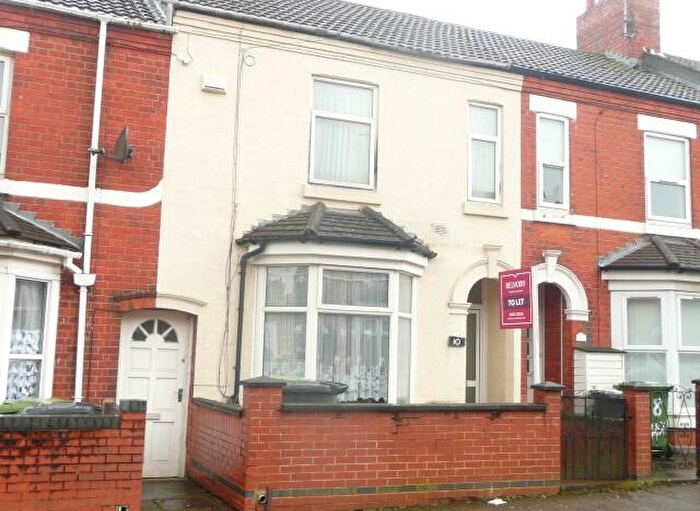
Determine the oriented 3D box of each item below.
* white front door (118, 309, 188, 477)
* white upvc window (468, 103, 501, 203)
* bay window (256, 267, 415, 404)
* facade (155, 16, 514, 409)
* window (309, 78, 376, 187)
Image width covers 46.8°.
[{"bbox_3d":[-2.385,1.677,9.813,0.880,2.000,0.080,5,-8,-22],"label":"white front door"},{"bbox_3d":[1.967,-1.493,11.869,0.568,1.453,0.090,5,-8,-22],"label":"white upvc window"},{"bbox_3d":[-0.066,1.062,10.264,2.220,1.770,0.580,5,-8,-22],"label":"bay window"},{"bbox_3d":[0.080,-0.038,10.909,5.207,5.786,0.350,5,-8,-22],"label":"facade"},{"bbox_3d":[-0.086,-1.662,11.034,0.967,1.493,0.090,5,-8,-22],"label":"window"}]

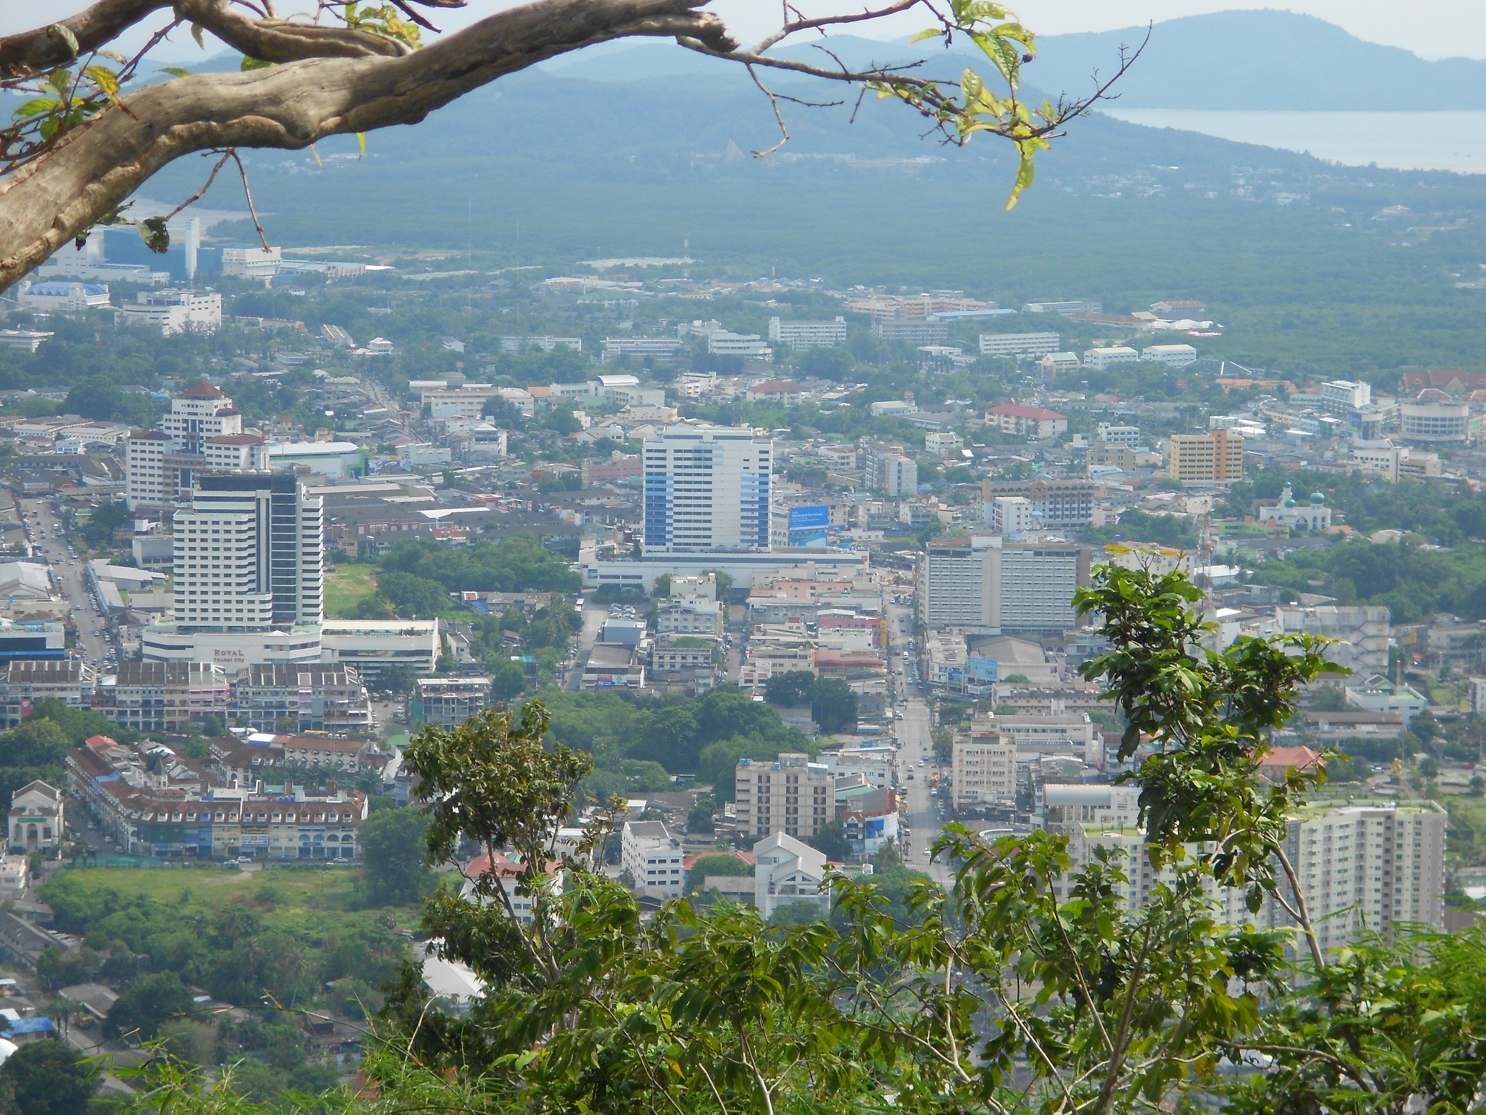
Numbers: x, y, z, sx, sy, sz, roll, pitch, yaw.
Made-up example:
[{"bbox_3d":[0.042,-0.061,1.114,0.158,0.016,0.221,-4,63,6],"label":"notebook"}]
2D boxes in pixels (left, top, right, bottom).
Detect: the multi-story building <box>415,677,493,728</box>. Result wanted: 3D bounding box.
[{"bbox_3d":[-95.110,48.620,1400.210,22.000,17.200,12.000,-1,7,-11],"label":"multi-story building"}]

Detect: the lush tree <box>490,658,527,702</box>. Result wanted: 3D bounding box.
[{"bbox_3d":[-81.740,42.830,1484.590,12.500,13.500,12.500,1,7,0],"label":"lush tree"}]

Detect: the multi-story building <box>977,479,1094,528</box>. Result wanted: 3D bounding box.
[{"bbox_3d":[139.060,-25.190,2011.360,51.500,22.000,15.000,-2,8,-19],"label":"multi-story building"}]

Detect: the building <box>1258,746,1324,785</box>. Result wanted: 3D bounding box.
[{"bbox_3d":[172.530,65.180,1344.540,21.000,10.000,15.000,1,7,4],"label":"building"}]

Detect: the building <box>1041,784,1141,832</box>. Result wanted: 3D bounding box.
[{"bbox_3d":[102.960,74.150,1249.890,30.000,14.500,16.000,1,7,6],"label":"building"}]

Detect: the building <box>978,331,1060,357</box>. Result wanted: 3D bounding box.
[{"bbox_3d":[199.220,-153.980,3059.730,64.000,14.500,9.000,-4,8,-31],"label":"building"}]

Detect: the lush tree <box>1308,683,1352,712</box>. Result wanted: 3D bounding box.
[{"bbox_3d":[201.730,50.090,1456.740,13.500,11.800,13.000,1,7,0],"label":"lush tree"}]

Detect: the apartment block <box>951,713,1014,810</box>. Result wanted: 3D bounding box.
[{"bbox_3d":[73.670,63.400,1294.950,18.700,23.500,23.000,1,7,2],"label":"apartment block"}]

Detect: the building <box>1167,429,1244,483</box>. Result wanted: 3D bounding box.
[{"bbox_3d":[238.740,-50.830,2187.540,35.000,27.500,11.000,-2,8,-18],"label":"building"}]

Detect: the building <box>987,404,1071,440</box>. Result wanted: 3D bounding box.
[{"bbox_3d":[161.930,-77.360,2433.460,19.500,16.000,55.000,-4,8,-31],"label":"building"}]

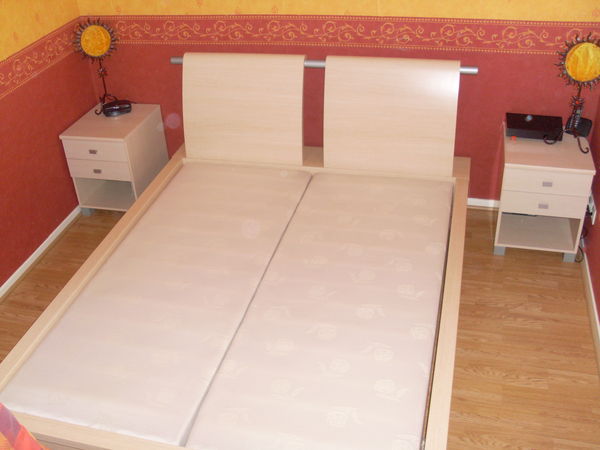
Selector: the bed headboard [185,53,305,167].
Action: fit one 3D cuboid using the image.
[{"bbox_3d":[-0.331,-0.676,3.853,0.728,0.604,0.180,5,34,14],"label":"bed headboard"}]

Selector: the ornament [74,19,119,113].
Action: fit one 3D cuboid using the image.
[{"bbox_3d":[-1.222,-0.978,4.031,0.265,0.570,0.140,-19,36,-22],"label":"ornament"}]

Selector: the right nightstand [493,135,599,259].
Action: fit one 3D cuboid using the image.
[{"bbox_3d":[1.305,-0.185,3.586,0.428,0.556,0.500,5,34,14],"label":"right nightstand"}]

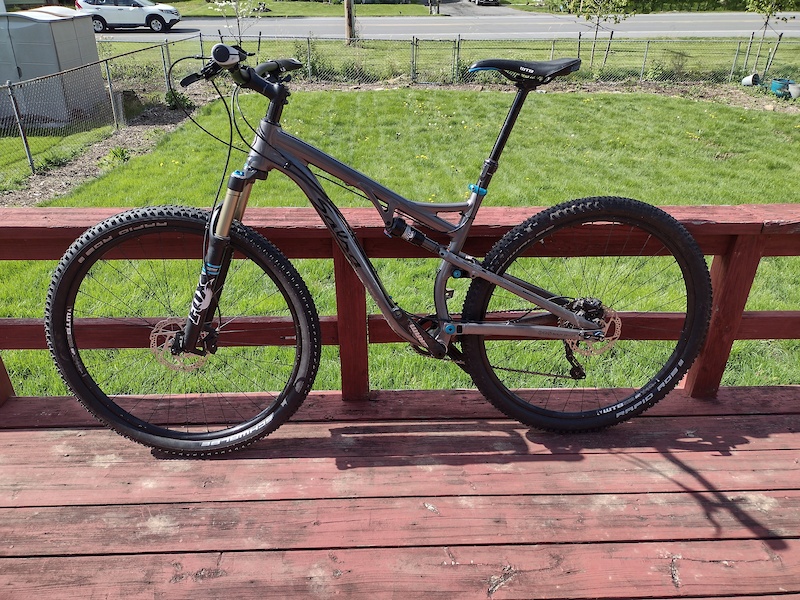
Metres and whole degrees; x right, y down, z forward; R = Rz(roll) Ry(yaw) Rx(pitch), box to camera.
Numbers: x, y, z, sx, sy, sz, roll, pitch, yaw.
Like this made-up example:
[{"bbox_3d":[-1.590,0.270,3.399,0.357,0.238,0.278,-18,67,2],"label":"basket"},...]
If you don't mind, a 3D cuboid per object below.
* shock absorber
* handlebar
[{"bbox_3d":[0.039,-0.166,1.657,0.170,0.050,0.050,27,16,-15],"label":"shock absorber"},{"bbox_3d":[-0.345,-0.535,1.490,0.170,0.125,0.720,3,19,3],"label":"handlebar"}]

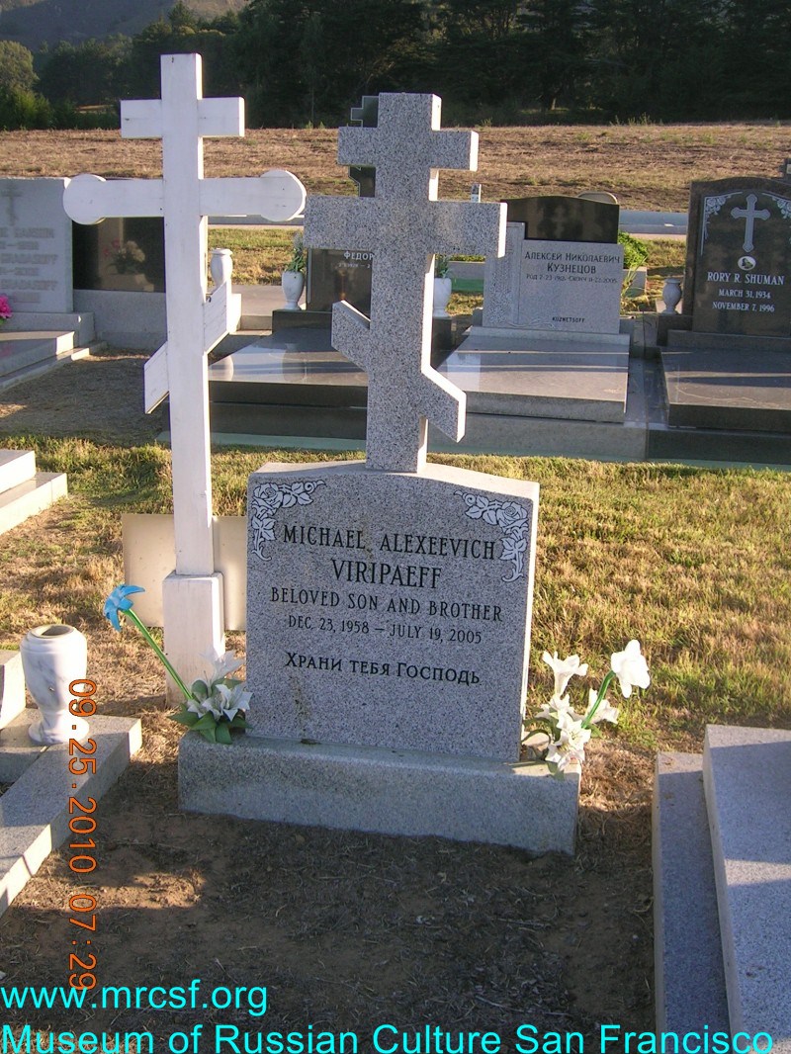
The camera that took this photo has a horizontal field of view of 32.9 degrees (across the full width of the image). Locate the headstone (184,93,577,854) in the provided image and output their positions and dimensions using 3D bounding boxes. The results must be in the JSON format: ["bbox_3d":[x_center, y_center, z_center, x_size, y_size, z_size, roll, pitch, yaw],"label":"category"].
[{"bbox_3d":[-0.002,-0.117,2.913,0.891,1.573,0.260,4,14,9],"label":"headstone"}]

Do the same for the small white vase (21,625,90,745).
[{"bbox_3d":[-0.800,0.368,3.172,0.157,0.255,0.157,2,13,0],"label":"small white vase"}]

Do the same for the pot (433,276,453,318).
[{"bbox_3d":[0.304,-1.518,8.866,0.148,0.280,0.148,3,14,10],"label":"pot"}]

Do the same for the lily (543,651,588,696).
[{"bbox_3d":[0.374,0.324,2.954,0.100,0.100,0.090,3,14,10],"label":"lily"}]

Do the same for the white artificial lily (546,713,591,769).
[{"bbox_3d":[0.380,0.469,2.933,0.100,0.126,0.080,0,-15,-3],"label":"white artificial lily"}]

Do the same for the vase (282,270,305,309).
[{"bbox_3d":[-0.686,-1.585,8.990,0.150,0.275,0.150,0,14,0],"label":"vase"}]

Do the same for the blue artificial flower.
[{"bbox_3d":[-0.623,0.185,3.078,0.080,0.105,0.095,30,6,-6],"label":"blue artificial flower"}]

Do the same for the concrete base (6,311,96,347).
[{"bbox_3d":[-2.696,-1.438,9.693,0.980,0.245,0.260,3,14,10],"label":"concrete base"}]

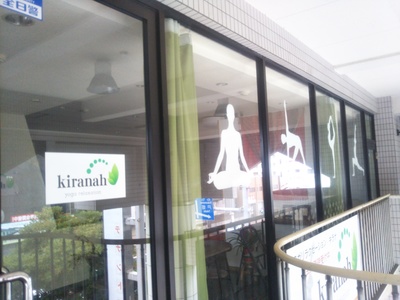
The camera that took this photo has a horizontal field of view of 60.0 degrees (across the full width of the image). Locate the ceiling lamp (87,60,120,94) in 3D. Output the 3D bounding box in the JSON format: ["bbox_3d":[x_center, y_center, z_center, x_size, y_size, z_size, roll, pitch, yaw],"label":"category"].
[{"bbox_3d":[-0.742,-0.573,2.674,0.250,0.232,0.250,-2,-4,0],"label":"ceiling lamp"}]

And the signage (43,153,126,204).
[{"bbox_3d":[-0.485,0.120,1.531,0.010,0.206,0.403,-6,-5,38],"label":"signage"}]

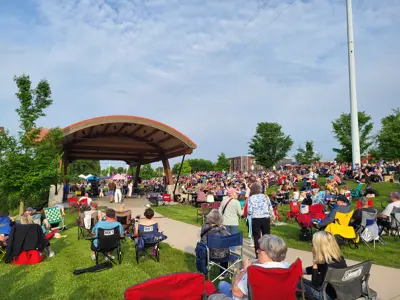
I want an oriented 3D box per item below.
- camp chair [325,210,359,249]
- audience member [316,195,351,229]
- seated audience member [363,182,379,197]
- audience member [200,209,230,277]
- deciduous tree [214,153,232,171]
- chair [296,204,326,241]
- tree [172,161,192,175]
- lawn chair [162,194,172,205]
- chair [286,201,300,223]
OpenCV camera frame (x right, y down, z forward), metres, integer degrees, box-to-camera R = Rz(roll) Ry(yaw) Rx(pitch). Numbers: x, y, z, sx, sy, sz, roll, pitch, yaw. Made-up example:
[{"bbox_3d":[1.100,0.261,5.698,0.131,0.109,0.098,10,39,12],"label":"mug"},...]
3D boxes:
[{"bbox_3d":[3.462,1.957,7.350,0.720,0.920,0.620,2,-6,-22],"label":"camp chair"},{"bbox_3d":[3.355,1.696,7.550,0.600,1.250,0.850,2,-6,-25],"label":"audience member"},{"bbox_3d":[9.365,2.186,16.500,0.800,0.800,0.650,-3,-6,30],"label":"seated audience member"},{"bbox_3d":[0.277,1.619,5.200,0.520,1.190,0.780,2,-6,-18],"label":"audience member"},{"bbox_3d":[5.243,3.728,70.000,3.800,6.200,3.800,0,-5,0],"label":"deciduous tree"},{"bbox_3d":[3.044,1.979,8.200,0.770,0.940,0.650,3,-6,-30],"label":"chair"},{"bbox_3d":[-4.369,4.993,75.000,5.000,5.000,5.000,0,-5,0],"label":"tree"},{"bbox_3d":[-2.326,3.579,21.500,0.720,0.820,0.600,1,-6,-14],"label":"lawn chair"},{"bbox_3d":[3.560,2.334,11.400,0.620,0.860,0.580,2,-6,-20],"label":"chair"}]

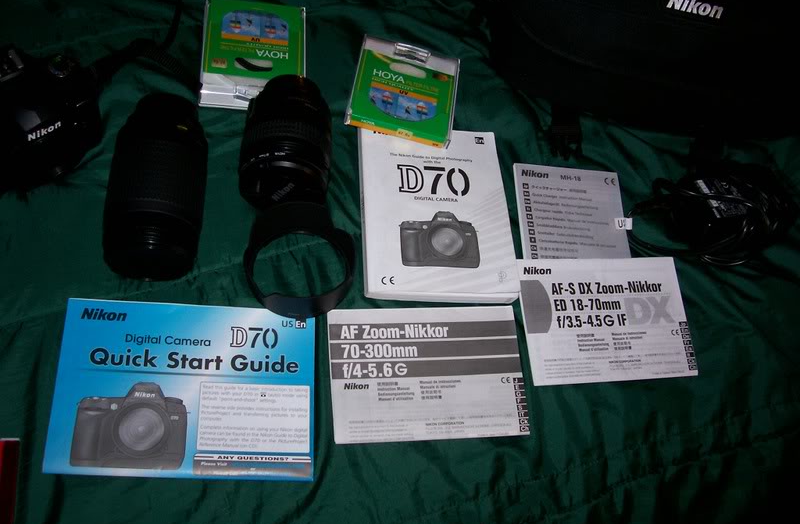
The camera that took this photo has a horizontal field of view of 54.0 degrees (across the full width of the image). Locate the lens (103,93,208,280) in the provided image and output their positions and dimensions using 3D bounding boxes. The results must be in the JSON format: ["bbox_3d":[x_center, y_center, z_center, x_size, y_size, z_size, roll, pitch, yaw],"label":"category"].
[{"bbox_3d":[-0.195,-0.061,0.635,0.074,0.074,0.143,1,60,-5],"label":"lens"}]

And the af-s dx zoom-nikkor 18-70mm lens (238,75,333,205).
[{"bbox_3d":[-0.092,-0.096,0.644,0.073,0.073,0.098,2,60,-4],"label":"af-s dx zoom-nikkor 18-70mm lens"}]

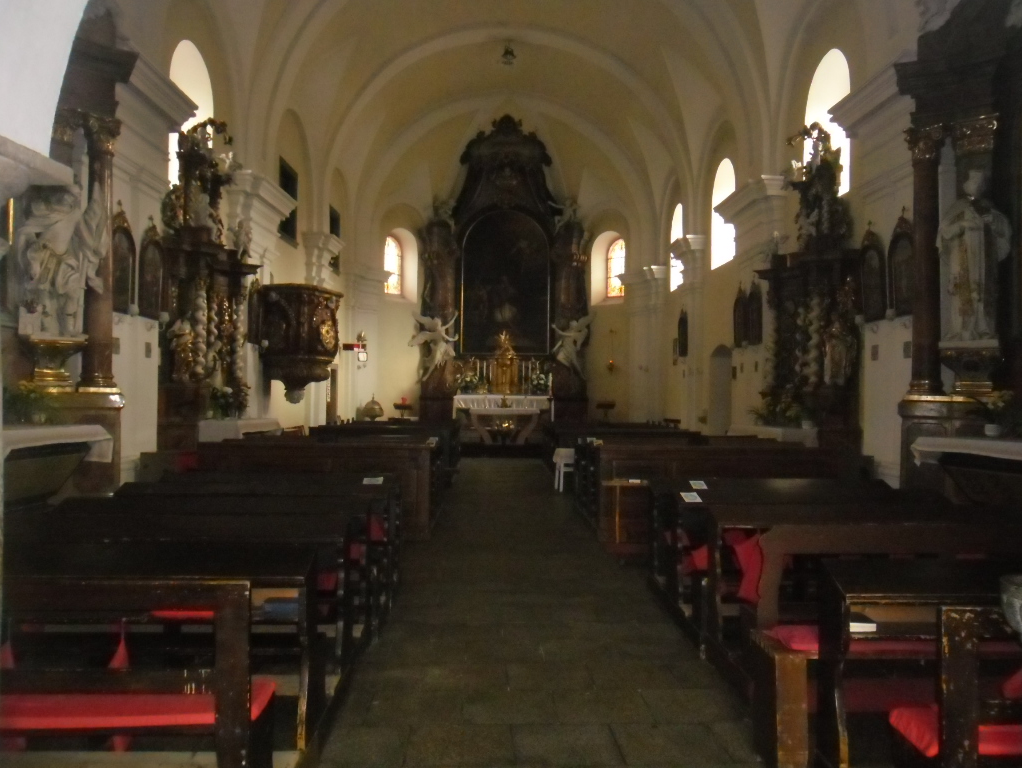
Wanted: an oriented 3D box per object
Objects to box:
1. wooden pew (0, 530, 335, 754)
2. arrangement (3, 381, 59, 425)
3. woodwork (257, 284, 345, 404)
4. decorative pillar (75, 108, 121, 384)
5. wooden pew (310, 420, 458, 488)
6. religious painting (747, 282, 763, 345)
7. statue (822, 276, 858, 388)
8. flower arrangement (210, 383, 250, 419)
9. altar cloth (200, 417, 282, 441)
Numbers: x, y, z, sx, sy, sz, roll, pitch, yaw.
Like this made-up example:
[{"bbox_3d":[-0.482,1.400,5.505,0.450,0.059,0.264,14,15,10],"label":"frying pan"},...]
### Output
[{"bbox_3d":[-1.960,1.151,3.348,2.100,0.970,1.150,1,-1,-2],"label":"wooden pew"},{"bbox_3d":[-4.873,0.188,8.100,0.560,0.440,0.460,1,-1,-43],"label":"arrangement"},{"bbox_3d":[-4.025,-0.771,15.200,1.450,2.180,1.450,0,-1,13],"label":"woodwork"},{"bbox_3d":[-4.637,-1.493,9.000,0.440,3.100,0.440,1,-1,-2],"label":"decorative pillar"},{"bbox_3d":[-2.302,1.276,14.322,2.600,1.000,1.000,1,-1,-2],"label":"wooden pew"},{"bbox_3d":[4.663,-1.361,15.200,0.100,1.220,0.780,1,-1,-2],"label":"religious painting"},{"bbox_3d":[4.483,-0.703,10.900,0.480,1.400,0.420,0,-1,43],"label":"statue"},{"bbox_3d":[-4.441,0.260,12.600,0.500,0.560,0.600,1,-1,-2],"label":"flower arrangement"},{"bbox_3d":[-4.385,0.726,12.868,0.700,0.350,2.200,1,-1,-2],"label":"altar cloth"}]

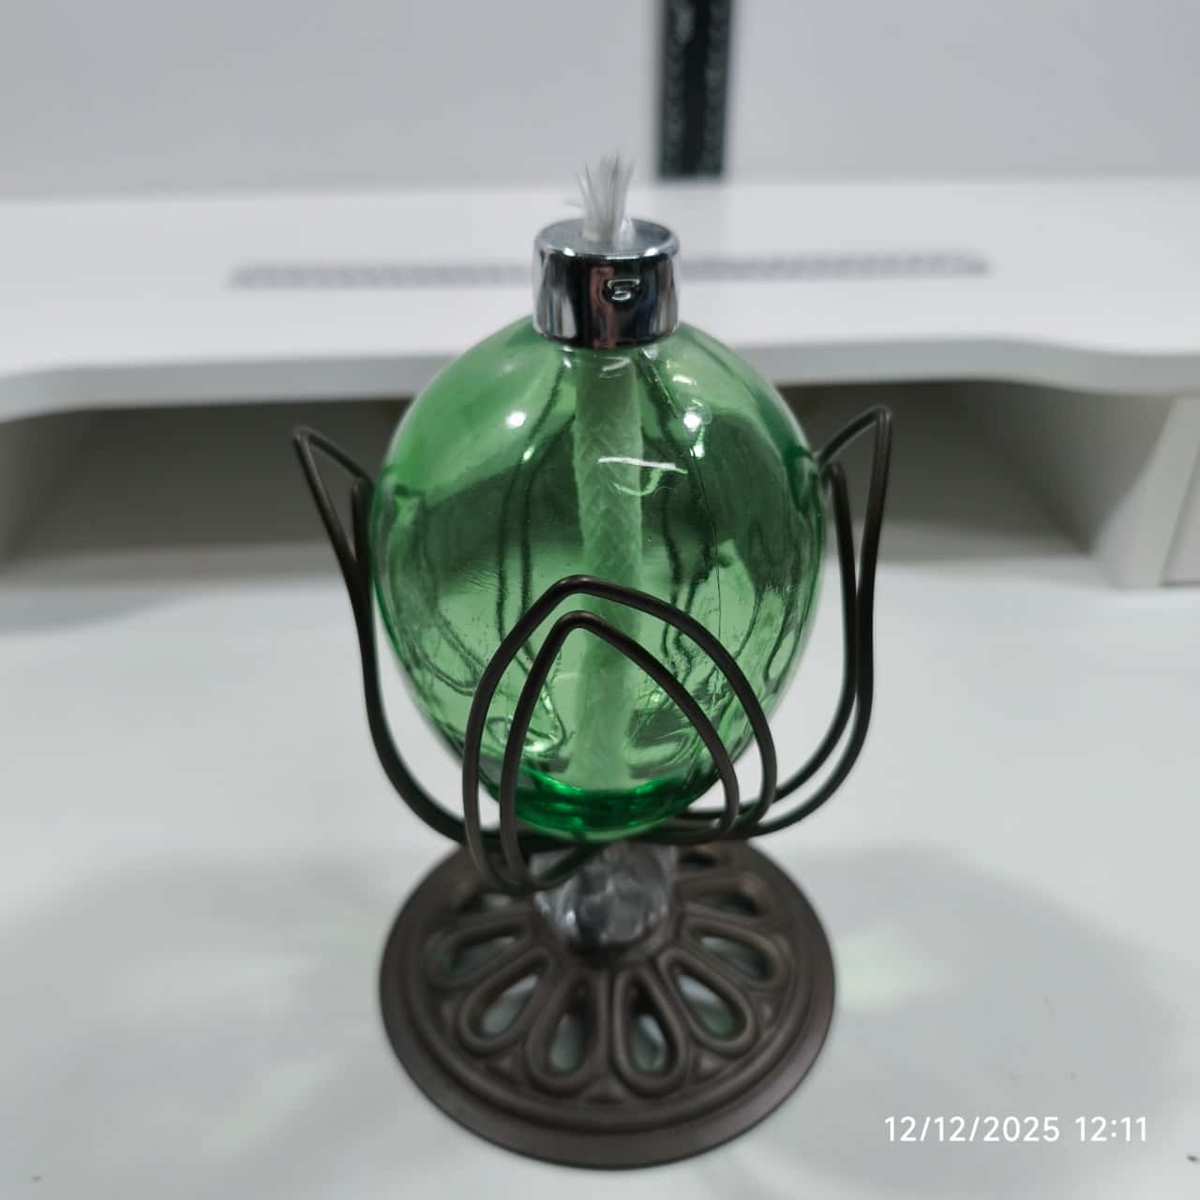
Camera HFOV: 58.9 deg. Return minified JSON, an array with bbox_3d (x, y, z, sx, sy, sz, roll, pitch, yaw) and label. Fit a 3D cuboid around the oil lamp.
[{"bbox_3d":[0.001,0.009,0.214,0.112,0.186,0.112,0,33,0],"label":"oil lamp"}]

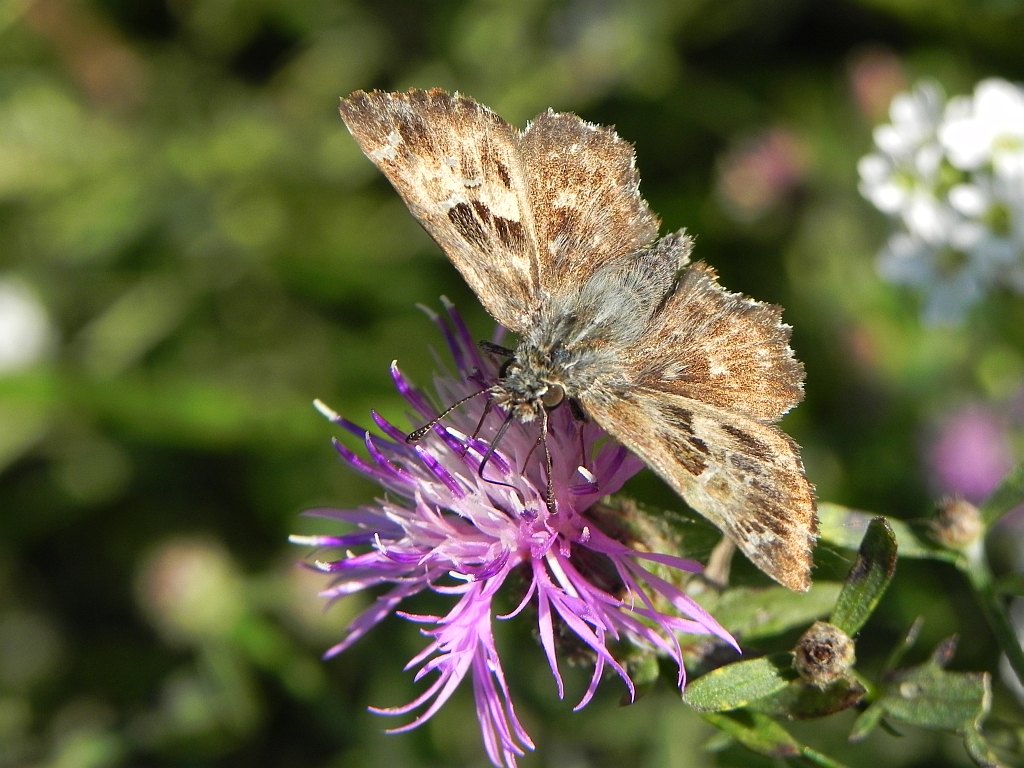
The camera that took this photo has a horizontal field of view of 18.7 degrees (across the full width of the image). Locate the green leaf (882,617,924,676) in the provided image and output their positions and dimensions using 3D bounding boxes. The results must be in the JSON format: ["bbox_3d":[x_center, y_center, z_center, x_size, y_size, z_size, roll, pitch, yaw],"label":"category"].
[{"bbox_3d":[0.020,0.013,0.156,0.001,0.001,0.004,31,58,6],"label":"green leaf"}]

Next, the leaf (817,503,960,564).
[{"bbox_3d":[0.019,0.008,0.163,0.009,0.001,0.002,13,44,-9],"label":"leaf"}]

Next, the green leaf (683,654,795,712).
[{"bbox_3d":[0.012,0.015,0.153,0.007,0.001,0.002,-13,54,-17],"label":"green leaf"}]

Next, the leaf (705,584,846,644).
[{"bbox_3d":[0.013,0.012,0.159,0.009,0.001,0.003,-11,42,-19],"label":"leaf"}]

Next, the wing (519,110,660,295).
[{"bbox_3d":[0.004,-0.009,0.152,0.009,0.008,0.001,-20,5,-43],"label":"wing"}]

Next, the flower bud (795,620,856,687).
[{"bbox_3d":[0.016,0.014,0.157,0.003,0.004,0.003,-1,75,6],"label":"flower bud"}]

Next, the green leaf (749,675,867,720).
[{"bbox_3d":[0.015,0.016,0.156,0.007,0.001,0.002,-4,52,-22],"label":"green leaf"}]

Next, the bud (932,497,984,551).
[{"bbox_3d":[0.023,0.007,0.164,0.003,0.003,0.003,-33,45,6],"label":"bud"}]

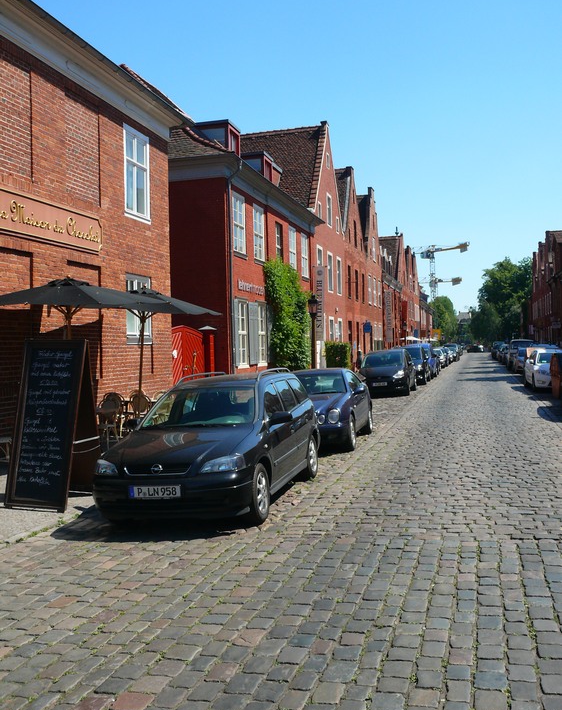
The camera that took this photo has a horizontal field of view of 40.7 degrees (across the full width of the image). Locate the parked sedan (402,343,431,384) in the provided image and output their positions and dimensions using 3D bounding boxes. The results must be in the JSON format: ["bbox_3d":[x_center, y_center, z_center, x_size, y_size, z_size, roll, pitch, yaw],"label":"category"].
[{"bbox_3d":[6.041,0.458,35.734,1.810,1.700,4.400,-1,1,14],"label":"parked sedan"}]

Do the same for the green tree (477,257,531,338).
[{"bbox_3d":[42.088,-9.631,141.913,11.000,17.630,11.000,-1,1,15],"label":"green tree"}]

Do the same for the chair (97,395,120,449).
[{"bbox_3d":[-3.040,1.233,13.200,0.470,0.890,0.540,-1,1,14],"label":"chair"}]

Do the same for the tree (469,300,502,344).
[{"bbox_3d":[36.808,-5.199,135.966,6.000,9.150,6.000,-1,1,15],"label":"tree"}]

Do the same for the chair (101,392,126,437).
[{"bbox_3d":[-3.430,1.223,15.400,0.470,0.890,0.540,-1,1,14],"label":"chair"}]

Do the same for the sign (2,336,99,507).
[{"bbox_3d":[-2.592,0.767,8.842,0.790,1.860,0.930,-1,1,18],"label":"sign"}]

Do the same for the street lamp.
[{"bbox_3d":[1.040,-0.173,23.715,0.330,3.420,0.330,-1,1,14],"label":"street lamp"}]

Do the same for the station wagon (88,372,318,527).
[{"bbox_3d":[-0.700,0.985,9.370,1.720,1.500,4.290,-2,0,14],"label":"station wagon"}]

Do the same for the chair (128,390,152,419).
[{"bbox_3d":[-2.810,1.209,15.150,0.470,0.890,0.540,-1,1,14],"label":"chair"}]

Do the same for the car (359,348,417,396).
[{"bbox_3d":[4.040,0.655,28.750,1.860,1.650,4.680,-2,0,15],"label":"car"}]

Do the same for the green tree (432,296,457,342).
[{"bbox_3d":[30.179,-5.755,141.958,6.200,10.400,6.200,-1,1,15],"label":"green tree"}]

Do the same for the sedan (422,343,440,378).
[{"bbox_3d":[7.421,0.335,41.031,1.800,1.780,4.350,-1,1,14],"label":"sedan"}]

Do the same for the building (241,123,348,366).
[{"bbox_3d":[-2.231,-5.117,39.094,9.500,12.900,8.200,-1,1,15],"label":"building"}]

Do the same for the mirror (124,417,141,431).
[{"bbox_3d":[-1.730,0.805,8.900,0.210,0.160,0.140,-1,1,14],"label":"mirror"}]

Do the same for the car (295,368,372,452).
[{"bbox_3d":[0.790,1.000,15.150,1.730,1.380,4.580,-2,0,14],"label":"car"}]

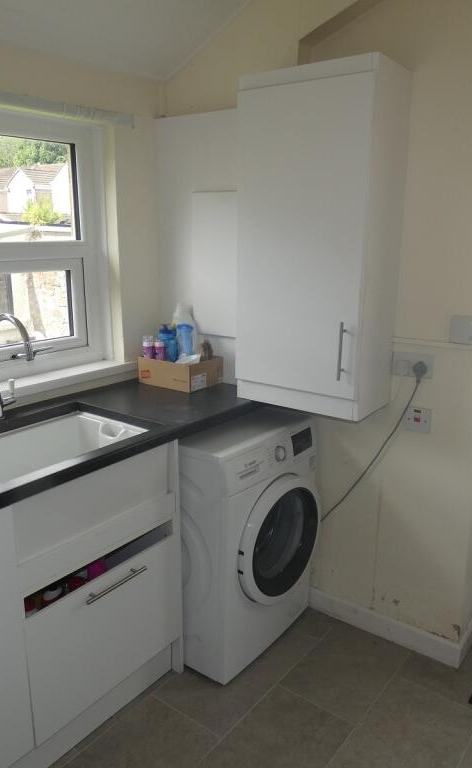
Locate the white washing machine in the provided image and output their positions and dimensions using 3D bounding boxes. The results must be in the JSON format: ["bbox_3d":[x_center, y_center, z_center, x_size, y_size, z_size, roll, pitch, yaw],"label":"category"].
[{"bbox_3d":[-0.074,0.554,2.348,0.595,0.850,0.595,10,17,35],"label":"white washing machine"}]

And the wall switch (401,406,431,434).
[{"bbox_3d":[0.633,0.124,2.074,0.088,0.087,0.016,10,17,35],"label":"wall switch"}]

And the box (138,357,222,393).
[{"bbox_3d":[-0.235,-0.059,2.526,0.290,0.112,0.207,10,17,35],"label":"box"}]

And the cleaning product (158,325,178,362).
[{"bbox_3d":[-0.281,-0.130,2.504,0.080,0.250,0.065,1,14,5],"label":"cleaning product"}]

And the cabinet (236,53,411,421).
[{"bbox_3d":[0.281,-0.467,2.029,0.485,1.085,0.290,10,17,35],"label":"cabinet"}]

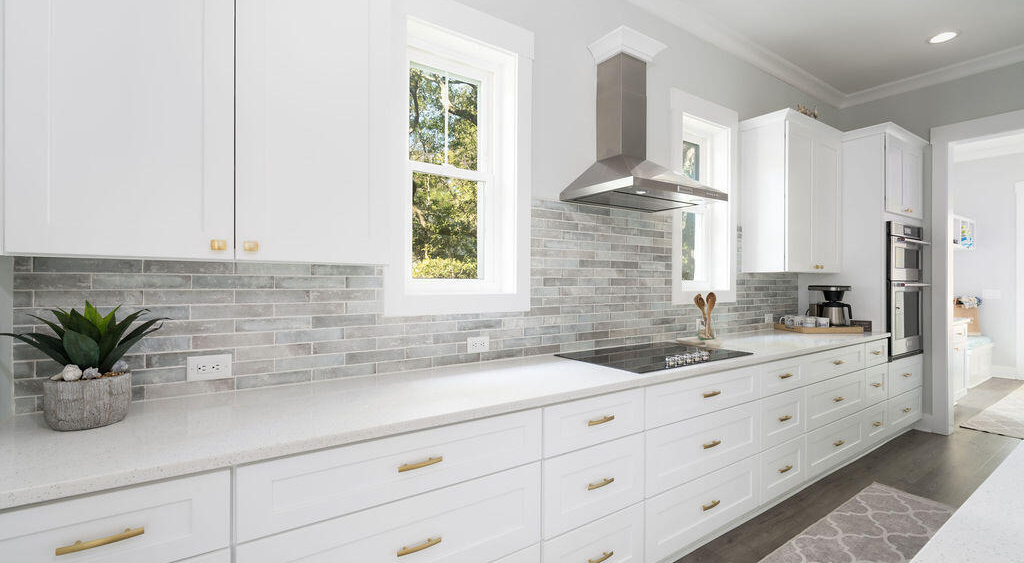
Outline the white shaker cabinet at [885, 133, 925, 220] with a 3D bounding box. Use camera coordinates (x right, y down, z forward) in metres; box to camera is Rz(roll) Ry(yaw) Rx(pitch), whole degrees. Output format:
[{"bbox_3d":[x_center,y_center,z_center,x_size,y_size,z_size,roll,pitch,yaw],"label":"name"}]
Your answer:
[{"bbox_3d":[3.051,-0.831,3.724,0.840,0.610,0.591,0,0,-33],"label":"white shaker cabinet"}]

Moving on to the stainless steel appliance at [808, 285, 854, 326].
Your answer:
[{"bbox_3d":[2.555,0.205,3.430,0.300,0.355,0.190,0,0,11],"label":"stainless steel appliance"}]

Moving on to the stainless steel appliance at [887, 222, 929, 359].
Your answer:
[{"bbox_3d":[3.010,0.070,3.651,0.755,1.046,0.620,0,0,-33],"label":"stainless steel appliance"}]

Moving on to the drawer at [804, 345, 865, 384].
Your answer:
[{"bbox_3d":[1.986,0.527,2.920,0.928,0.181,0.430,0,0,-33],"label":"drawer"}]

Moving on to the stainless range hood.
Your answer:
[{"bbox_3d":[0.718,-0.835,2.308,0.747,0.810,0.506,0,0,-33],"label":"stainless range hood"}]

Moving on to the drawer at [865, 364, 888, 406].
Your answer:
[{"bbox_3d":[2.587,0.769,3.369,0.439,0.290,0.520,0,0,-33],"label":"drawer"}]

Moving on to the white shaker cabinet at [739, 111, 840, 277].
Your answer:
[{"bbox_3d":[2.241,-0.650,3.393,0.920,1.165,0.331,0,0,-33],"label":"white shaker cabinet"}]

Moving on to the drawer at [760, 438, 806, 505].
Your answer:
[{"bbox_3d":[1.409,1.057,2.634,0.510,0.287,0.550,0,0,-33],"label":"drawer"}]

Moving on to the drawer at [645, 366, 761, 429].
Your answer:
[{"bbox_3d":[0.815,0.536,2.236,0.919,0.176,0.520,0,0,-33],"label":"drawer"}]

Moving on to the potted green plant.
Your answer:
[{"bbox_3d":[-1.166,0.223,1.183,0.330,0.331,0.310,0,0,-33],"label":"potted green plant"}]

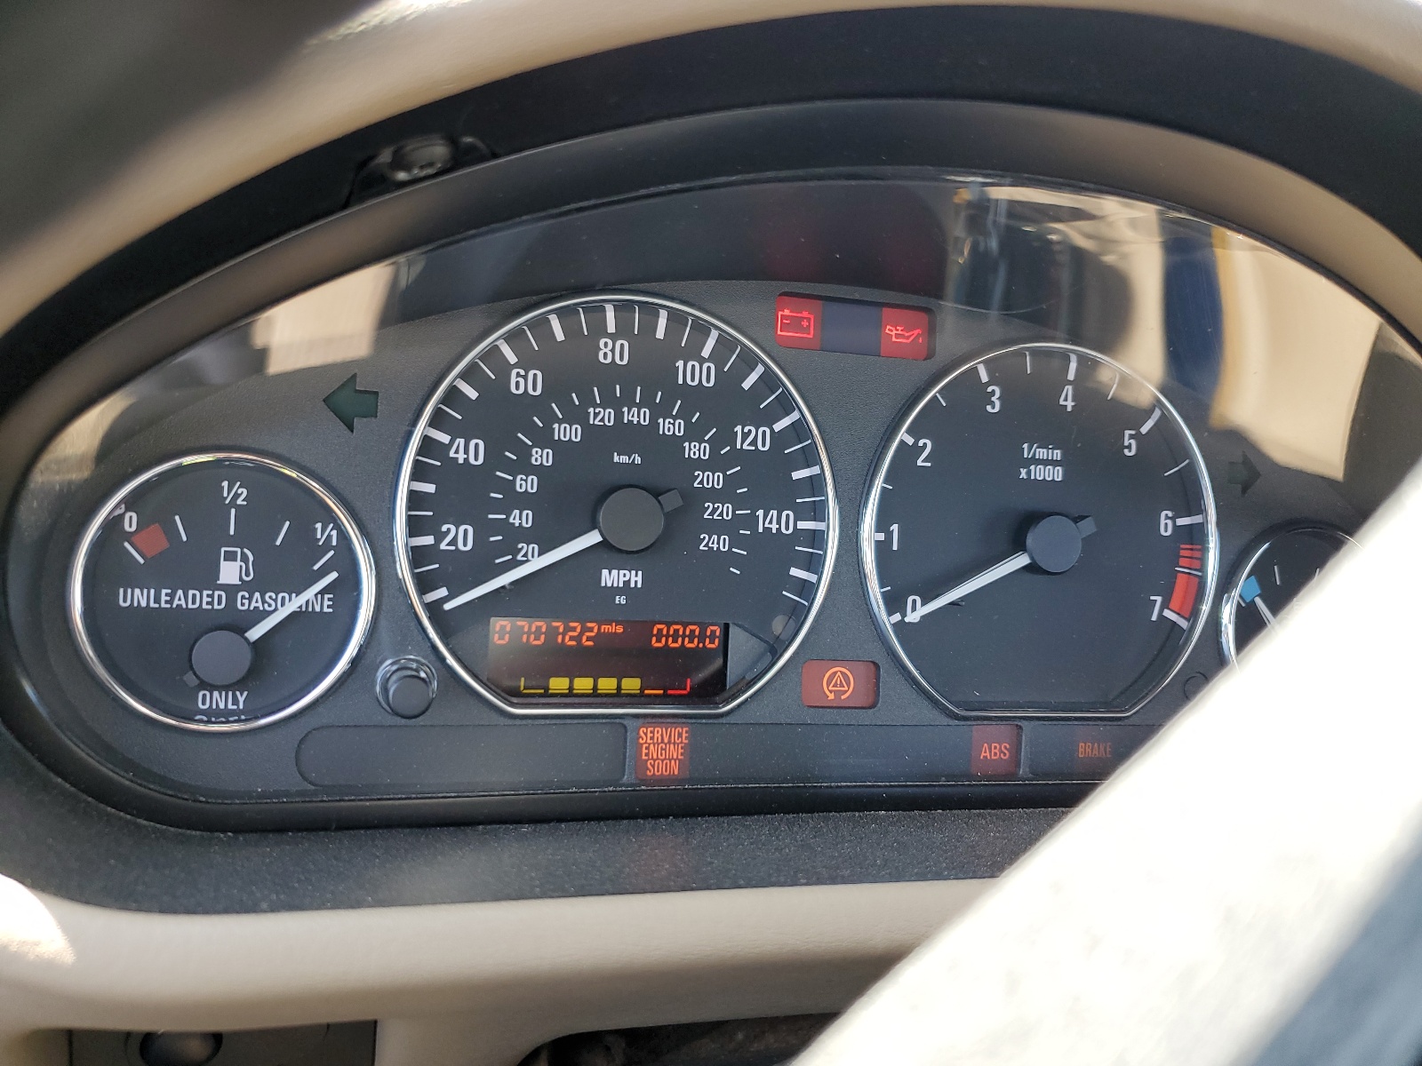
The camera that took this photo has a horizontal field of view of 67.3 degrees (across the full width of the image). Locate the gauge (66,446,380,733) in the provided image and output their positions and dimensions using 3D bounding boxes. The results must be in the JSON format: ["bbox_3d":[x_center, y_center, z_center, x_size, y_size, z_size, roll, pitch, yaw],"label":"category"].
[{"bbox_3d":[-0.092,0.011,0.205,0.052,0.052,0.013,3,1,-15],"label":"gauge"}]

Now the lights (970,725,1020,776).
[{"bbox_3d":[0.065,0.050,0.246,0.013,0.013,0.003,3,1,-15],"label":"lights"}]

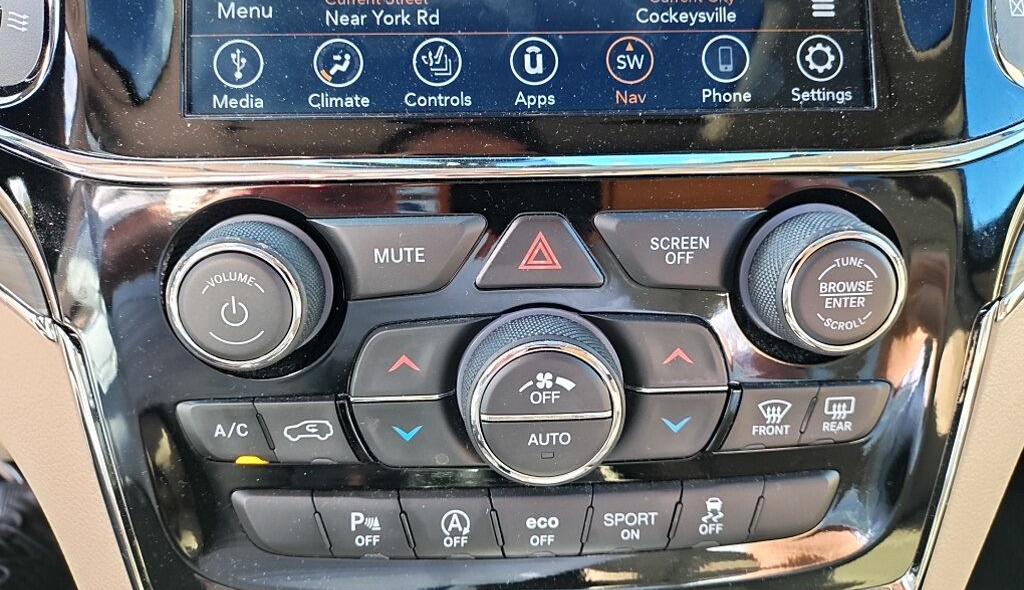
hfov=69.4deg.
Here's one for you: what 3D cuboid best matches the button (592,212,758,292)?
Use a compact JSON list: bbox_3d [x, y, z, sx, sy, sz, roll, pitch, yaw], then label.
[{"bbox_3d":[0.042,-0.012,0.188,0.042,0.019,0.007,-1,14,-2],"label":"button"}]

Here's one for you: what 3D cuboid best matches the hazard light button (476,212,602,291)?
[{"bbox_3d":[0.007,-0.011,0.186,0.031,0.018,0.007,-1,14,-2],"label":"hazard light button"}]

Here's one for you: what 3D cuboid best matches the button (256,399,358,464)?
[{"bbox_3d":[-0.053,0.035,0.196,0.026,0.019,0.007,-1,14,-2],"label":"button"}]

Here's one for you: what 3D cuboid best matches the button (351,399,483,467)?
[{"bbox_3d":[-0.024,0.036,0.198,0.036,0.021,0.007,-1,14,-2],"label":"button"}]

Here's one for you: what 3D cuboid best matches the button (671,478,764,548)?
[{"bbox_3d":[0.057,0.060,0.206,0.026,0.022,0.008,-1,14,-2],"label":"button"}]

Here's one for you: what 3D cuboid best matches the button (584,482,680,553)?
[{"bbox_3d":[0.033,0.061,0.207,0.027,0.021,0.007,-1,14,-2],"label":"button"}]

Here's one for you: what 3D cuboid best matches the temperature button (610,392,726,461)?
[{"bbox_3d":[0.040,0.035,0.201,0.034,0.020,0.007,-1,14,-2],"label":"temperature button"}]

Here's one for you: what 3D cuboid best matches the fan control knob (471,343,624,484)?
[{"bbox_3d":[0.008,0.028,0.194,0.043,0.043,0.019,-2,15,-2],"label":"fan control knob"}]

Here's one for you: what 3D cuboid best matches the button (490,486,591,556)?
[{"bbox_3d":[0.008,0.062,0.206,0.028,0.021,0.007,-1,14,-2],"label":"button"}]

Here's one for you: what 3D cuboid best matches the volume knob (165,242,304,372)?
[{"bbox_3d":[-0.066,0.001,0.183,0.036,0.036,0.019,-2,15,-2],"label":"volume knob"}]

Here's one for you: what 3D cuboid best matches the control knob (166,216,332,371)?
[{"bbox_3d":[-0.064,0.001,0.179,0.036,0.036,0.018,-1,14,-2],"label":"control knob"}]

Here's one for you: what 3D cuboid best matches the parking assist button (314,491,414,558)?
[{"bbox_3d":[-0.040,0.062,0.201,0.026,0.019,0.008,-1,14,-2],"label":"parking assist button"}]

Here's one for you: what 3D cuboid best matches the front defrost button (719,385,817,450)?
[{"bbox_3d":[0.068,0.033,0.201,0.027,0.018,0.007,-1,14,-2],"label":"front defrost button"}]

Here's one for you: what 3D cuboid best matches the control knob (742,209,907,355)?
[{"bbox_3d":[0.079,-0.003,0.187,0.037,0.037,0.022,-1,14,-2],"label":"control knob"}]

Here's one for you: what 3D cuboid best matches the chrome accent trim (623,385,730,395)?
[{"bbox_3d":[0.044,0.025,0.196,0.028,0.002,0.003,-1,14,-2],"label":"chrome accent trim"}]

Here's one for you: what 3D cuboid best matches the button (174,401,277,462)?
[{"bbox_3d":[-0.074,0.035,0.195,0.023,0.018,0.007,-1,14,-2],"label":"button"}]

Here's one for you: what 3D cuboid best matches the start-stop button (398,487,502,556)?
[{"bbox_3d":[-0.017,0.062,0.205,0.028,0.022,0.007,-1,14,-2],"label":"start-stop button"}]

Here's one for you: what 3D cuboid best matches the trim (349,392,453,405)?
[{"bbox_3d":[-0.029,0.027,0.193,0.027,0.003,0.003,-1,14,-2],"label":"trim"}]

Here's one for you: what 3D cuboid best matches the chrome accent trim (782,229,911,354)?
[{"bbox_3d":[0.080,-0.001,0.178,0.030,0.030,0.004,-1,14,-2],"label":"chrome accent trim"}]

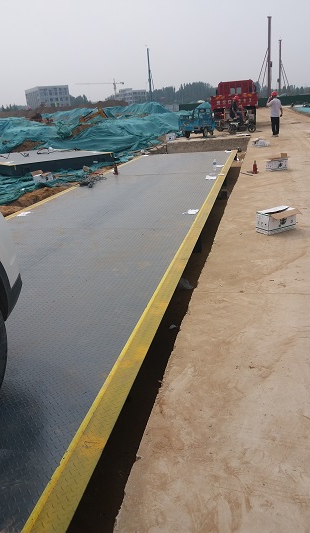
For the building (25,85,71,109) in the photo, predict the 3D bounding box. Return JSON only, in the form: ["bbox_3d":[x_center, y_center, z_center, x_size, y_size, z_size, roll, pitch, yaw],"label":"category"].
[{"bbox_3d":[-64.308,-97.832,261.076,17.967,18.630,28.048,-15,22,-27],"label":"building"}]

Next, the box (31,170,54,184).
[{"bbox_3d":[-2.528,-1.968,9.632,0.270,0.270,0.440,2,21,18],"label":"box"}]

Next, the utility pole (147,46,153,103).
[{"bbox_3d":[-2.075,-82.891,193.336,0.950,27.568,0.950,-4,20,1],"label":"utility pole"}]

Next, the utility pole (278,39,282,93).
[{"bbox_3d":[53.135,-82.518,183.740,0.950,25.454,0.950,1,21,16],"label":"utility pole"}]

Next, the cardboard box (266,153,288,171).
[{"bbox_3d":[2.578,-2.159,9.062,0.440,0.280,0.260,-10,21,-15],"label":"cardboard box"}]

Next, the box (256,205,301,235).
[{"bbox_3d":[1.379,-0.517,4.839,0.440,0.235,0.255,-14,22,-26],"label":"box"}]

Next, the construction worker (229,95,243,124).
[{"bbox_3d":[4.134,-7.964,21.918,0.750,1.400,0.500,-4,20,1],"label":"construction worker"}]

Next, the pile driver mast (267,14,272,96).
[{"bbox_3d":[36.164,-64.457,136.733,1.000,25.850,1.000,1,20,14],"label":"pile driver mast"}]

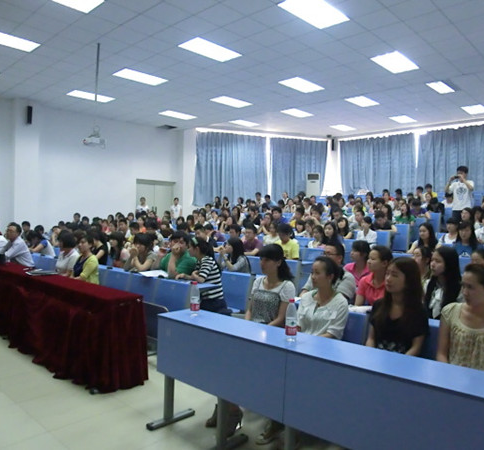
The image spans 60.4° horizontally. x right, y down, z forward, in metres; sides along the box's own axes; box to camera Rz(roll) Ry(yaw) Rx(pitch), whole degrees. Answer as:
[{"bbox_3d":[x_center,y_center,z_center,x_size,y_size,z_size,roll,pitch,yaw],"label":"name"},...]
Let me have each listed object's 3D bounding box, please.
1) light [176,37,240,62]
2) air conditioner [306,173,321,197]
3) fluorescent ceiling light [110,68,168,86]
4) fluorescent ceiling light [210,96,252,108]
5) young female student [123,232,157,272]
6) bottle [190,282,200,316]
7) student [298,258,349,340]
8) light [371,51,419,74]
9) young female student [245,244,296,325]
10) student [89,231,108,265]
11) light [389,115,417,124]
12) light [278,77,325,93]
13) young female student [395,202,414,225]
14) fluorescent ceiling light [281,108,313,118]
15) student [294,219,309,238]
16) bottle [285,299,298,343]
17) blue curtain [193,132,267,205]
[{"bbox_3d":[-0.580,-3.413,8.142,0.600,0.070,1.200,2,2,43],"label":"light"},{"bbox_3d":[3.014,-1.288,17.527,0.550,1.800,0.400,1,2,13],"label":"air conditioner"},{"bbox_3d":[-2.340,-3.472,9.773,0.600,0.070,1.200,2,2,43],"label":"fluorescent ceiling light"},{"bbox_3d":[-0.295,-3.551,12.050,0.600,0.070,1.200,2,2,43],"label":"fluorescent ceiling light"},{"bbox_3d":[-1.378,0.704,5.594,0.470,1.190,0.700,2,2,38],"label":"young female student"},{"bbox_3d":[-0.314,0.495,2.810,0.066,0.235,0.066,1,2,0],"label":"bottle"},{"bbox_3d":[0.477,0.788,2.660,0.460,1.150,0.680,2,2,43],"label":"student"},{"bbox_3d":[3.220,-3.414,8.711,0.600,0.070,1.200,2,2,43],"label":"light"},{"bbox_3d":[0.077,0.744,2.823,0.440,1.210,0.650,2,3,43],"label":"young female student"},{"bbox_3d":[-2.054,0.642,5.865,0.460,1.140,0.680,2,2,43],"label":"student"},{"bbox_3d":[5.839,-3.810,15.050,0.600,0.070,1.200,2,2,43],"label":"light"},{"bbox_3d":[1.500,-3.492,10.420,0.600,0.070,1.200,2,2,43],"label":"light"},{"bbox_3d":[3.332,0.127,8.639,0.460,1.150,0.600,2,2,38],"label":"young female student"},{"bbox_3d":[1.908,-3.863,14.351,0.600,0.070,1.200,2,2,43],"label":"fluorescent ceiling light"},{"bbox_3d":[1.044,0.423,7.479,0.450,1.080,0.660,2,2,43],"label":"student"},{"bbox_3d":[0.262,0.505,2.220,0.066,0.230,0.066,1,2,0],"label":"bottle"},{"bbox_3d":[-0.439,-2.203,16.953,3.070,2.930,0.180,0,2,-17],"label":"blue curtain"}]

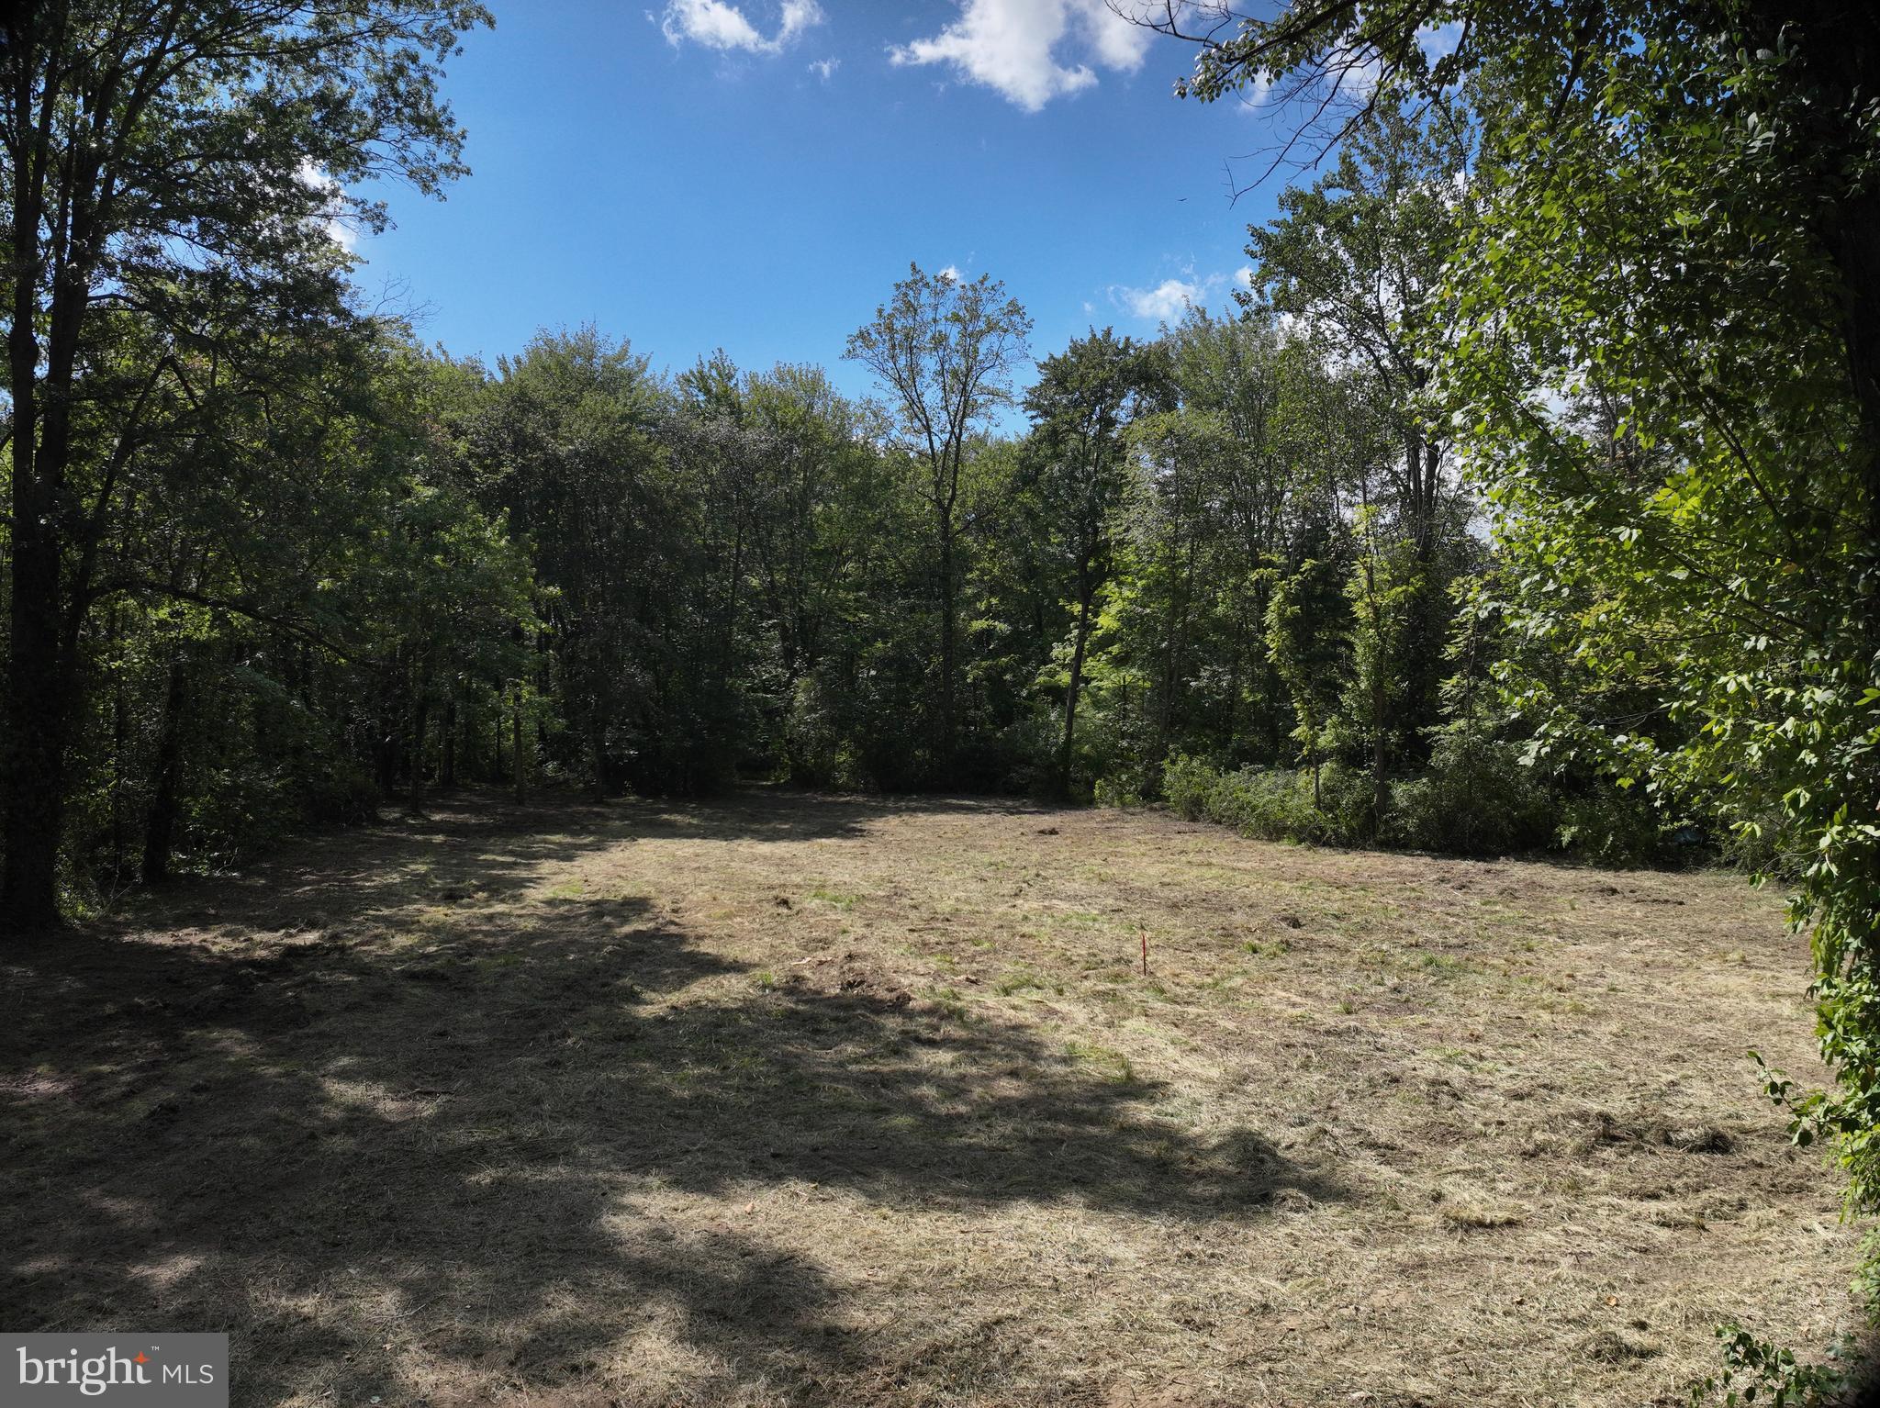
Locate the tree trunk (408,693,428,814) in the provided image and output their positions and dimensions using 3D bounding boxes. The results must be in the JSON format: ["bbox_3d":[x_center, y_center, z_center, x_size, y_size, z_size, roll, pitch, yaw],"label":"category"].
[{"bbox_3d":[-16.609,1.544,41.500,0.330,3.840,0.330,3,0,-22],"label":"tree trunk"}]

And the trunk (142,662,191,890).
[{"bbox_3d":[-15.411,1.363,26.000,0.460,4.570,0.460,6,0,-30],"label":"trunk"}]

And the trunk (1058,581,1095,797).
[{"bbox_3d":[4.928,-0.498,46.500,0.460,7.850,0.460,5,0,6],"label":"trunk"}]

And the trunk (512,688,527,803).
[{"bbox_3d":[-14.522,1.446,45.000,0.290,4.010,0.290,-1,0,0],"label":"trunk"}]

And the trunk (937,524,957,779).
[{"bbox_3d":[0.302,-1.935,52.000,0.500,10.550,0.500,-1,0,0],"label":"trunk"}]

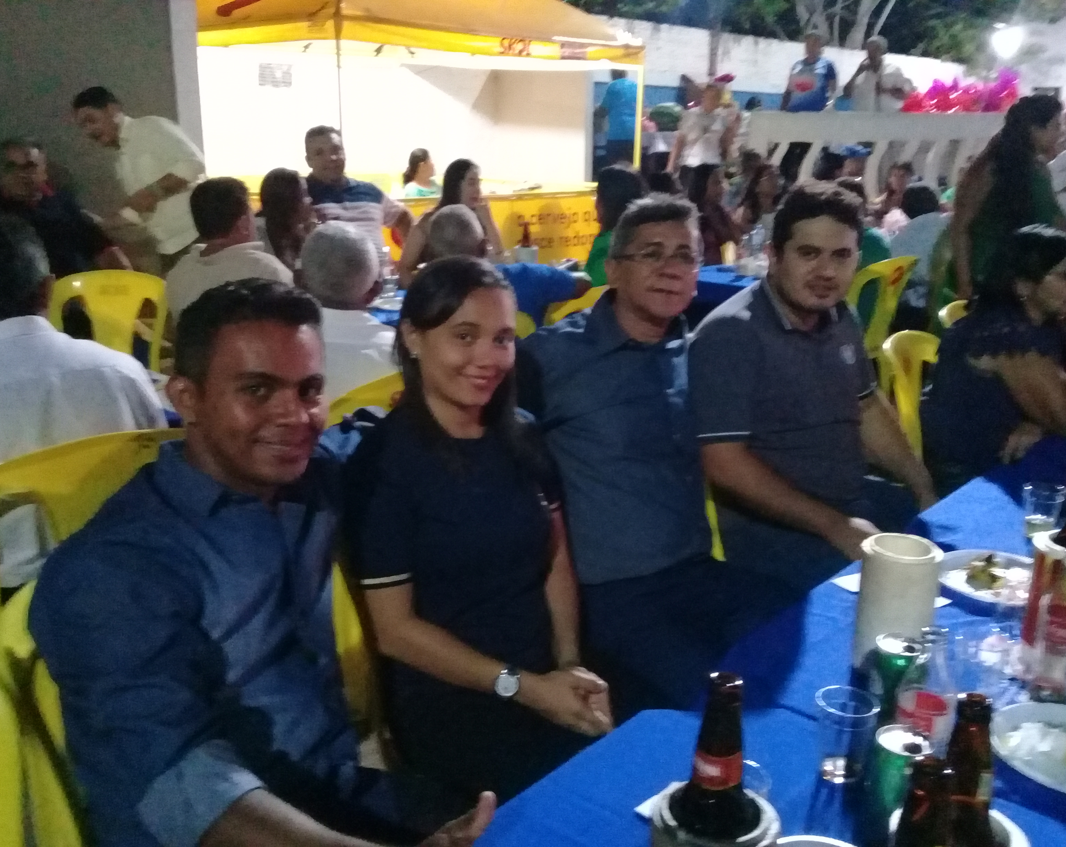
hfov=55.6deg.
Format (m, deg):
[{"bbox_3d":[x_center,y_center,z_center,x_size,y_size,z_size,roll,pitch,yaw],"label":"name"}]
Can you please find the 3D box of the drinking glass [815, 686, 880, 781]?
[{"bbox_3d":[0.342,0.346,1.115,0.068,0.089,0.068,1,15,0],"label":"drinking glass"}]

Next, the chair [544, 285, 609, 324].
[{"bbox_3d":[0.003,-0.081,3.696,0.520,0.880,0.440,14,21,39],"label":"chair"}]

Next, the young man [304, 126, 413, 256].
[{"bbox_3d":[-0.829,-0.566,4.426,0.600,1.380,0.780,1,16,0],"label":"young man"}]

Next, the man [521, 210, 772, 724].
[{"bbox_3d":[0.297,0.262,1.860,0.550,1.316,0.800,-11,18,-37],"label":"man"}]

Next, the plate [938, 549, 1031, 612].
[{"bbox_3d":[0.738,0.254,1.607,0.215,0.030,0.215,1,15,0],"label":"plate"}]

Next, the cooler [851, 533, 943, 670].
[{"bbox_3d":[0.469,0.242,1.310,0.101,0.175,0.101,1,16,0],"label":"cooler"}]

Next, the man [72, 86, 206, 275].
[{"bbox_3d":[-1.697,-0.731,4.614,0.620,1.570,0.500,-12,20,-37],"label":"man"}]

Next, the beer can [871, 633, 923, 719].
[{"bbox_3d":[0.421,0.313,1.180,0.066,0.122,0.066,1,15,0],"label":"beer can"}]

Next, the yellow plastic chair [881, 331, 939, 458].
[{"bbox_3d":[1.303,0.208,2.978,0.530,0.880,0.440,13,19,40],"label":"yellow plastic chair"}]

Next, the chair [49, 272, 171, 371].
[{"bbox_3d":[-1.636,-0.150,3.782,0.440,0.880,0.530,-12,19,-41],"label":"chair"}]

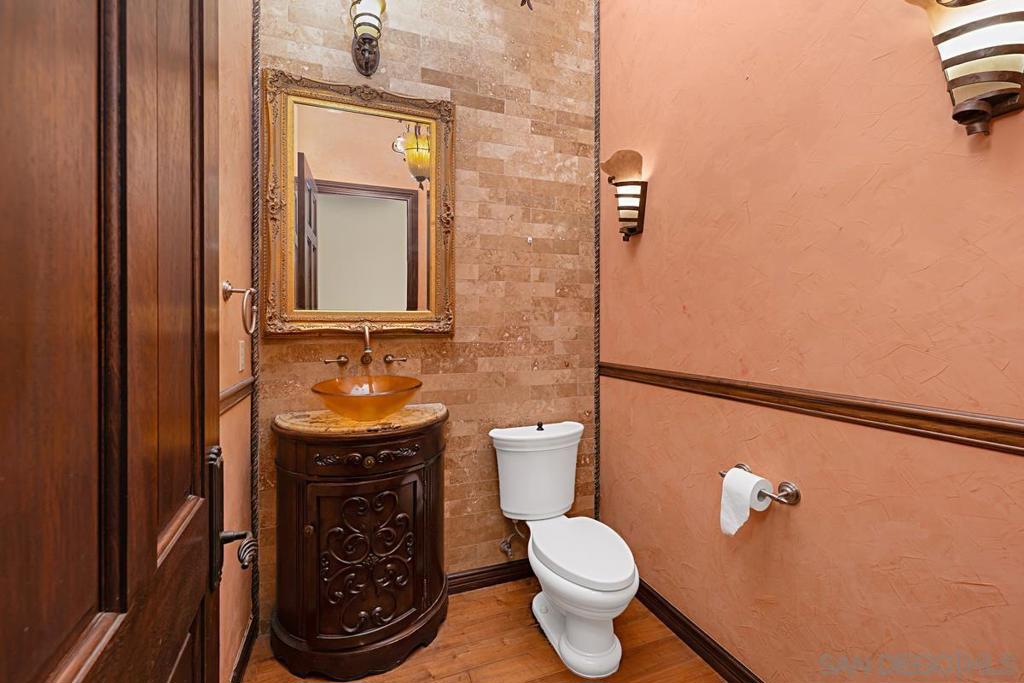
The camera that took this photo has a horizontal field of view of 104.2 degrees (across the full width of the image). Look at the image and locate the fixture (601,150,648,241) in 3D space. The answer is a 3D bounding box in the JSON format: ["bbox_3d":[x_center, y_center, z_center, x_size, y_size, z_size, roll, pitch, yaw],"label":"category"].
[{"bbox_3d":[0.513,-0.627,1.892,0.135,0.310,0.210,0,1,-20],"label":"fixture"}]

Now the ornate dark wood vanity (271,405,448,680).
[{"bbox_3d":[-0.590,0.785,1.613,0.745,0.885,0.370,0,1,-20],"label":"ornate dark wood vanity"}]

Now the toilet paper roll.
[{"bbox_3d":[0.734,0.511,1.258,0.105,0.195,0.105,0,1,-20],"label":"toilet paper roll"}]

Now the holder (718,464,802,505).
[{"bbox_3d":[0.773,0.452,1.255,0.085,0.070,0.230,0,1,-20],"label":"holder"}]

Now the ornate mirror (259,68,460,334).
[{"bbox_3d":[-0.645,-0.574,1.758,0.787,1.085,0.055,0,1,-20],"label":"ornate mirror"}]

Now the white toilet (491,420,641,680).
[{"bbox_3d":[0.231,0.825,1.696,0.500,0.800,0.755,0,1,-20],"label":"white toilet"}]

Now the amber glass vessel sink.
[{"bbox_3d":[-0.568,0.253,1.589,0.420,0.160,0.420,0,1,-20],"label":"amber glass vessel sink"}]

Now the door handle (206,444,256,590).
[{"bbox_3d":[-0.495,0.314,0.712,0.080,0.265,0.120,0,1,-23],"label":"door handle"}]

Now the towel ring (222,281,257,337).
[{"bbox_3d":[-0.877,-0.107,1.280,0.085,0.180,0.155,0,1,-20],"label":"towel ring"}]

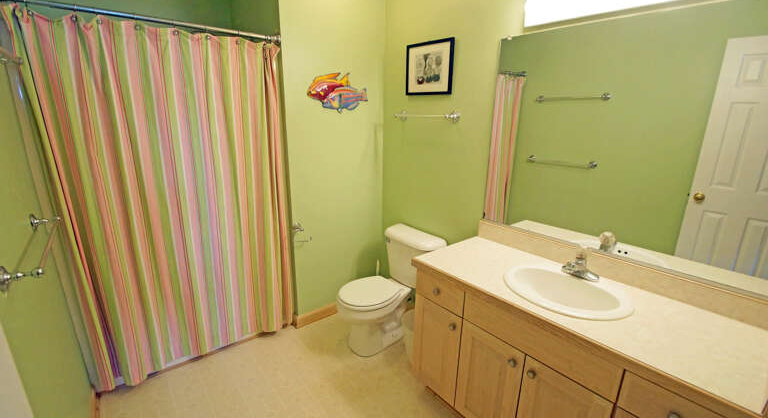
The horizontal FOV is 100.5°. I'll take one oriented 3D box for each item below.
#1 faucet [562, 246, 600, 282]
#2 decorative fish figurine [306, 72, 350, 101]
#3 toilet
[{"bbox_3d":[0.896,0.250,1.454,0.122,0.130,0.152,-13,21,-40],"label":"faucet"},{"bbox_3d":[-0.349,-0.795,2.075,0.332,0.188,0.035,-13,21,-40],"label":"decorative fish figurine"},{"bbox_3d":[0.030,0.552,2.204,0.680,0.690,0.450,-13,21,-40],"label":"toilet"}]

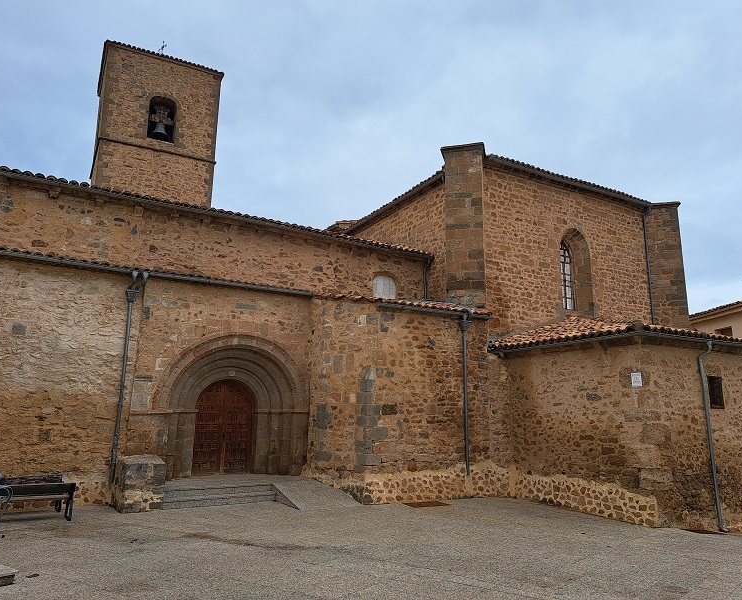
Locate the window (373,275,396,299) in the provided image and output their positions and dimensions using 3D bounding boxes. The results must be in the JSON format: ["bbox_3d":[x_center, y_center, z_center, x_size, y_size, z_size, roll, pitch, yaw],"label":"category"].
[{"bbox_3d":[0.382,-0.296,17.209,0.820,0.970,0.250,8,-14,-32],"label":"window"}]

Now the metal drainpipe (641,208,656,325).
[{"bbox_3d":[10.094,-1.185,20.078,0.140,4.200,0.200,7,-13,-29],"label":"metal drainpipe"}]

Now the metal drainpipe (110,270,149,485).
[{"bbox_3d":[-5.420,1.671,12.392,0.420,4.750,0.330,8,-14,-32],"label":"metal drainpipe"}]

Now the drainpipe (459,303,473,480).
[{"bbox_3d":[2.353,2.237,13.654,0.270,4.050,0.260,1,-12,0],"label":"drainpipe"}]

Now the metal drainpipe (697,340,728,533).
[{"bbox_3d":[7.184,2.812,11.589,0.130,3.920,0.320,7,-13,-28],"label":"metal drainpipe"}]

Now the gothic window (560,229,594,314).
[{"bbox_3d":[6.620,-0.842,18.465,1.550,3.100,0.500,7,-13,-29],"label":"gothic window"}]

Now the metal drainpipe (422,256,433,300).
[{"bbox_3d":[1.779,-0.694,17.876,0.140,1.500,0.320,8,-14,-32],"label":"metal drainpipe"}]

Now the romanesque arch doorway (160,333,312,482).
[{"bbox_3d":[-3.488,2.638,14.061,3.850,3.480,0.750,8,-14,-32],"label":"romanesque arch doorway"}]

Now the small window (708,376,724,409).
[{"bbox_3d":[7.534,2.042,12.196,0.540,0.680,0.200,7,-13,-28],"label":"small window"}]

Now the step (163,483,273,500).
[{"bbox_3d":[-3.178,4.076,11.692,2.350,0.190,0.400,8,-14,-32],"label":"step"}]

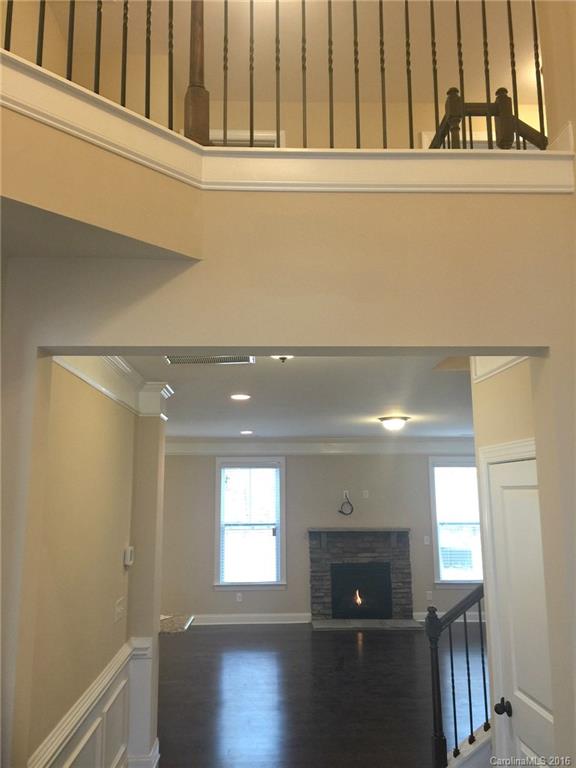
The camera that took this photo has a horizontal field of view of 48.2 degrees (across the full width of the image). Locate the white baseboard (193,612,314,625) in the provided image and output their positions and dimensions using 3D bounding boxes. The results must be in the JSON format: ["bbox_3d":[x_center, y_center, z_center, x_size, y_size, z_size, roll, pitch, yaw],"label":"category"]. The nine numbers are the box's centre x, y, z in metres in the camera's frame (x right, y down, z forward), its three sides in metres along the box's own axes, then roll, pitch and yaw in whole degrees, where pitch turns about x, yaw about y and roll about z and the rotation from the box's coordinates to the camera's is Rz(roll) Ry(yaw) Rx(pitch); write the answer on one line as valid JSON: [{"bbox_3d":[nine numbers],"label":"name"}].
[{"bbox_3d":[-0.526,3.463,9.470,1.749,0.142,0.020,0,-10,-2],"label":"white baseboard"}]

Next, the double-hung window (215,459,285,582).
[{"bbox_3d":[-0.558,2.062,9.730,1.072,1.904,0.110,0,-10,-2],"label":"double-hung window"}]

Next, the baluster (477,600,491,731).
[{"bbox_3d":[1.248,1.787,4.108,0.035,0.783,0.035,0,-10,-2],"label":"baluster"}]

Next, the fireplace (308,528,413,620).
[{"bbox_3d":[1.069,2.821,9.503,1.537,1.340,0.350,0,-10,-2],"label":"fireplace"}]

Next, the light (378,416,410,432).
[{"bbox_3d":[1.218,0.440,7.341,0.370,0.150,0.370,0,-10,-2],"label":"light"}]

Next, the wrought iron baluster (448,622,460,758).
[{"bbox_3d":[1.047,1.930,4.074,0.035,0.791,0.035,0,-10,-2],"label":"wrought iron baluster"}]

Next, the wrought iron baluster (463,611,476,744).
[{"bbox_3d":[1.146,1.857,4.091,0.035,0.794,0.035,0,-10,-2],"label":"wrought iron baluster"}]

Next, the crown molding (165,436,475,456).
[{"bbox_3d":[0.517,0.957,9.899,4.801,0.281,0.130,0,-10,-2],"label":"crown molding"}]

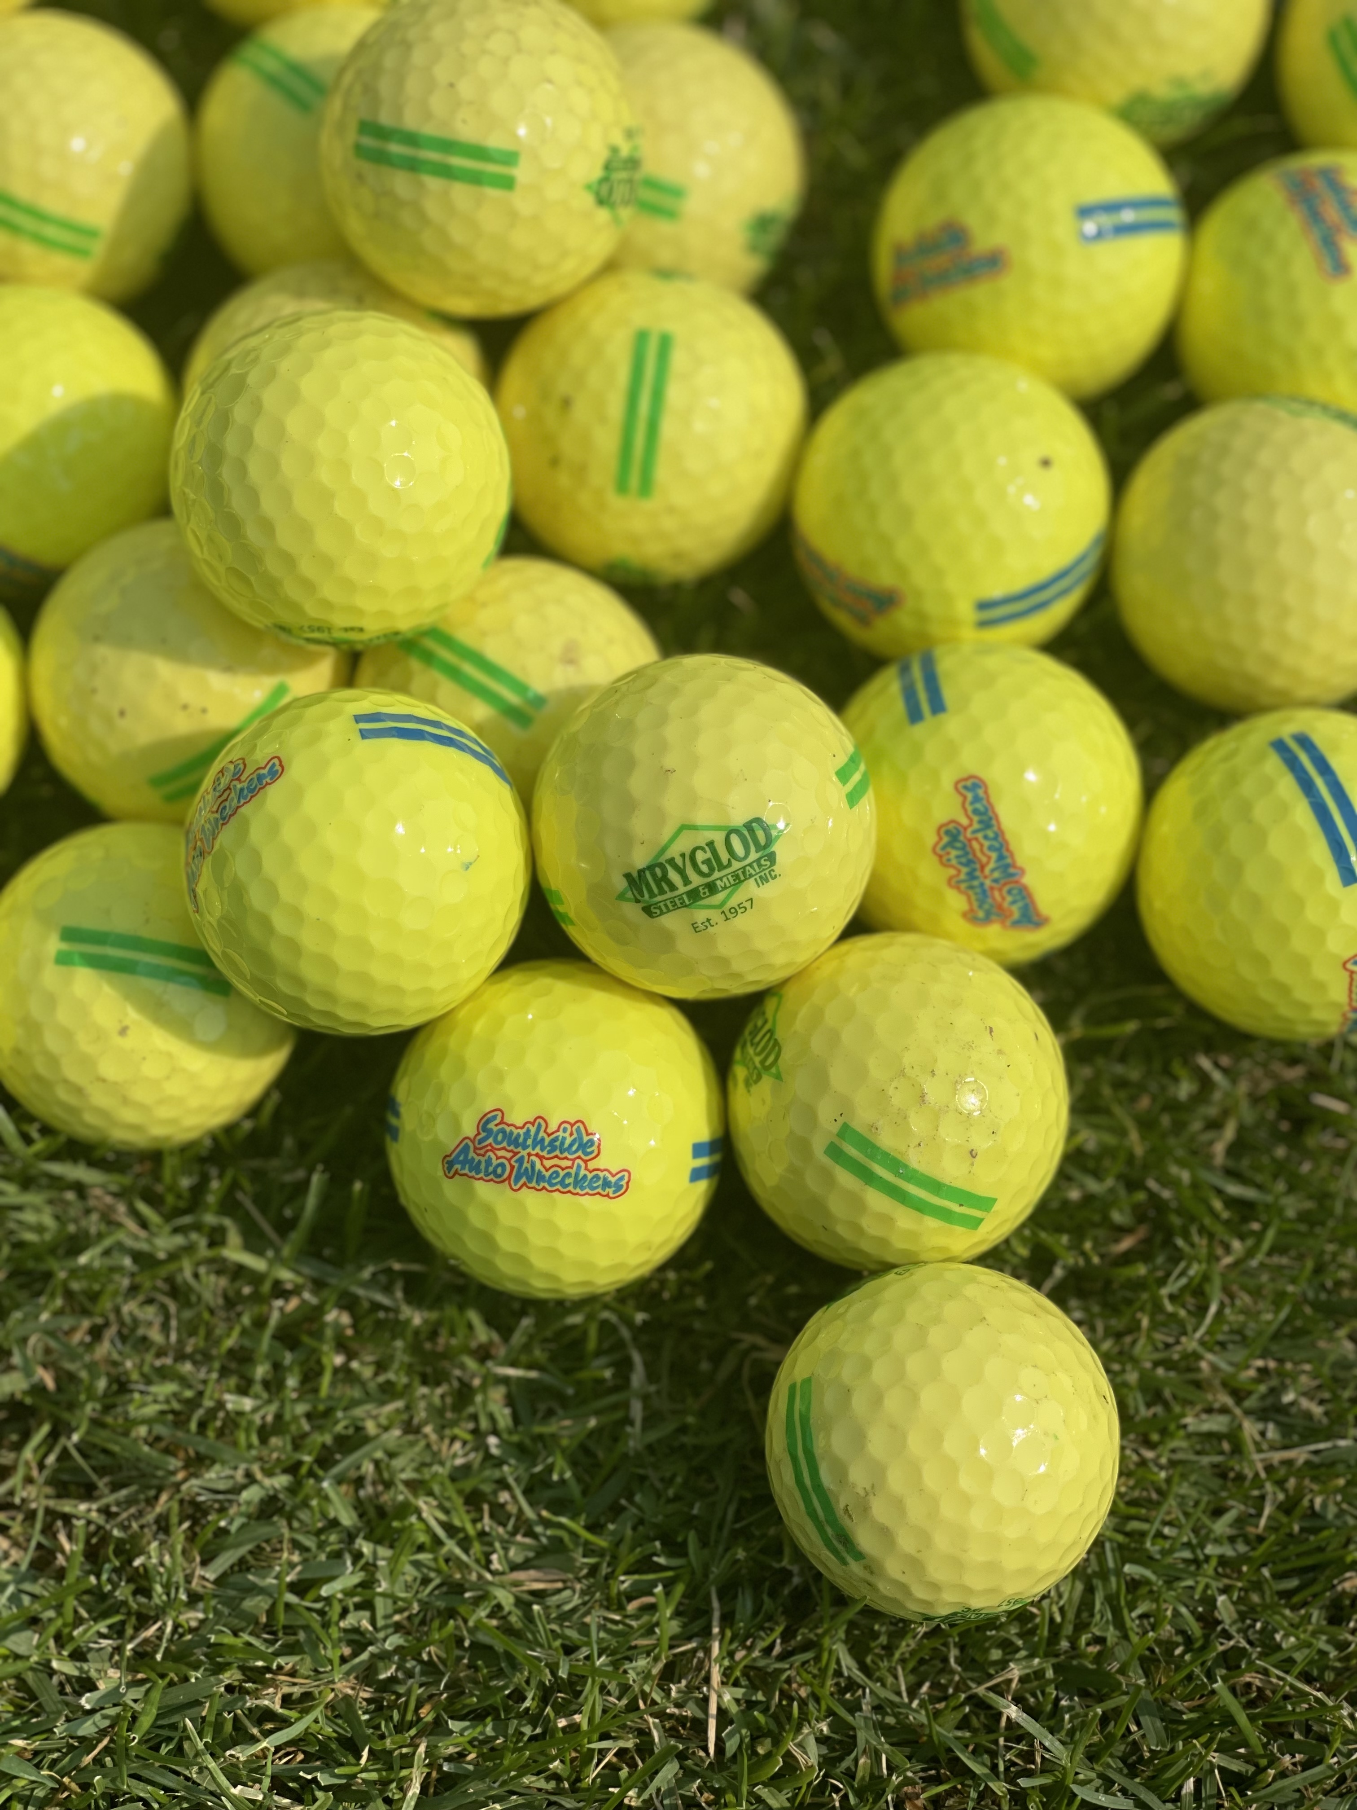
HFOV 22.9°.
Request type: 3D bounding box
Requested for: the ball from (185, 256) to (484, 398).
[{"bbox_3d":[-0.047,-0.067,0.462,0.043,0.043,0.043,-1,68,4],"label":"ball"}]

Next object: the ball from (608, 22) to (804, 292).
[{"bbox_3d":[-0.004,-0.104,0.477,0.043,0.043,0.043,-1,68,4],"label":"ball"}]

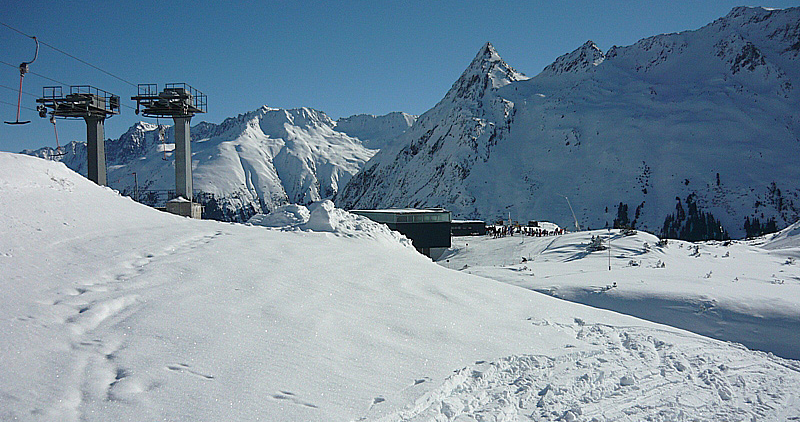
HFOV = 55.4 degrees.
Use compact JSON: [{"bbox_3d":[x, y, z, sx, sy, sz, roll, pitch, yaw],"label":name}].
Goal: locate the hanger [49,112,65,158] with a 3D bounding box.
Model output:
[{"bbox_3d":[-21.300,-4.700,47.500,1.100,2.900,0.350,-6,3,-3],"label":"hanger"}]

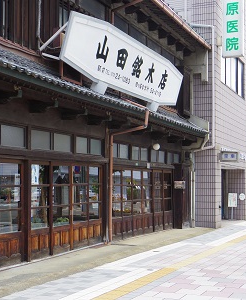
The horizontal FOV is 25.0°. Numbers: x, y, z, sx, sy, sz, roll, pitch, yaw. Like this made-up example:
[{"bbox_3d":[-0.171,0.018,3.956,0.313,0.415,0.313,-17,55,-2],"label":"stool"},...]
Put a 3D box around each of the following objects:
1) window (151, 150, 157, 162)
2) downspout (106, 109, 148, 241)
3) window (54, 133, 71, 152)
[{"bbox_3d":[0.947,0.195,16.892,0.040,0.347,0.488,-1,-4,23],"label":"window"},{"bbox_3d":[0.162,0.654,13.518,1.060,3.280,0.120,-1,-4,23],"label":"downspout"},{"bbox_3d":[-1.269,-0.132,11.740,0.040,0.369,0.728,-1,-4,23],"label":"window"}]

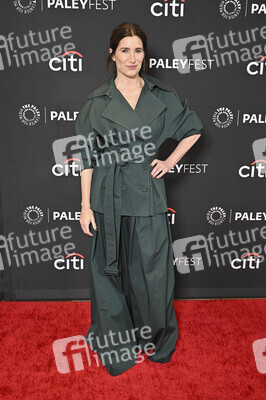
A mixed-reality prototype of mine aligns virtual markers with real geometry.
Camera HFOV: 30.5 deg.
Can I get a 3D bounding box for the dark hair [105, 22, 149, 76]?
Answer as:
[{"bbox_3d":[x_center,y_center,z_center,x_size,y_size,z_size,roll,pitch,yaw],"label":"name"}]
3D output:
[{"bbox_3d":[-0.027,-0.683,2.200,0.180,0.235,0.225,-3,14,-15],"label":"dark hair"}]

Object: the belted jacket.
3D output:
[{"bbox_3d":[0.025,-0.110,2.275,0.580,0.920,0.320,-2,14,-9],"label":"belted jacket"}]

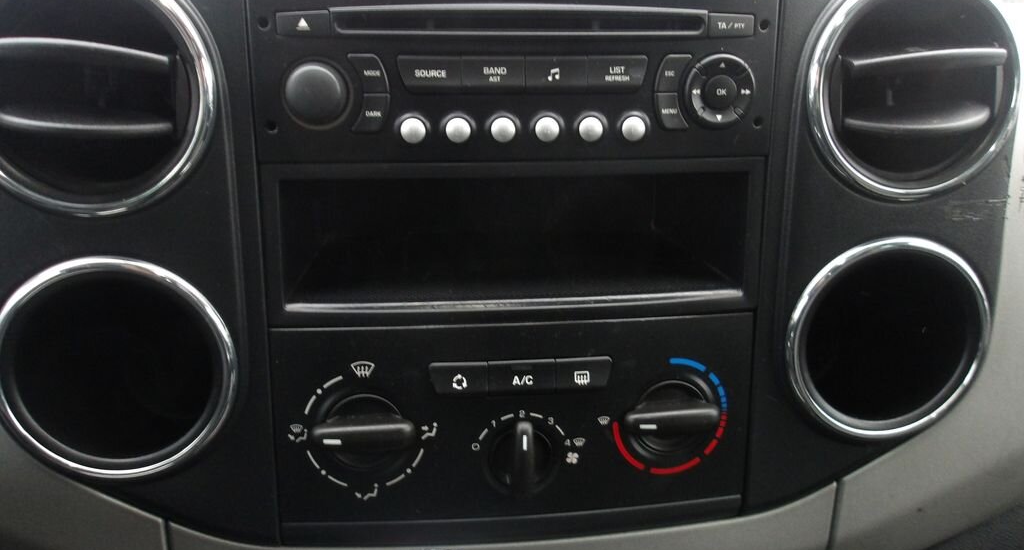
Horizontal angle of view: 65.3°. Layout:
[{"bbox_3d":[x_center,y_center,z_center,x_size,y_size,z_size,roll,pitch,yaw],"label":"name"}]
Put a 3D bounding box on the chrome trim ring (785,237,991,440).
[{"bbox_3d":[0.147,0.019,0.351,0.084,0.084,0.071,-1,14,-6],"label":"chrome trim ring"}]

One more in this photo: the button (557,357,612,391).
[{"bbox_3d":[0.028,0.038,0.313,0.022,0.013,0.008,-1,14,-6],"label":"button"}]

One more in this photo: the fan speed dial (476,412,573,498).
[{"bbox_3d":[0.004,0.074,0.311,0.031,0.032,0.018,-1,14,-6],"label":"fan speed dial"}]

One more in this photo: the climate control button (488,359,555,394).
[{"bbox_3d":[0.004,0.039,0.310,0.026,0.013,0.008,-1,14,-6],"label":"climate control button"}]

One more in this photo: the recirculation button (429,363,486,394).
[{"bbox_3d":[-0.021,0.039,0.307,0.023,0.013,0.008,-1,14,-6],"label":"recirculation button"}]

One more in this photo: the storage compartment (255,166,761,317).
[{"bbox_3d":[-0.004,-0.027,0.360,0.185,0.059,0.131,-1,14,-6],"label":"storage compartment"}]

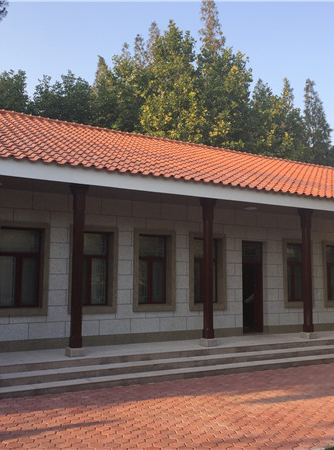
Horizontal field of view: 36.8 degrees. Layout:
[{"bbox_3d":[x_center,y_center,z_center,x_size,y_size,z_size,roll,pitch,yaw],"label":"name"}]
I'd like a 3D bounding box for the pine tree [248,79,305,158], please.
[{"bbox_3d":[6.223,-1.702,28.185,4.200,13.335,4.200,4,-7,-31],"label":"pine tree"}]

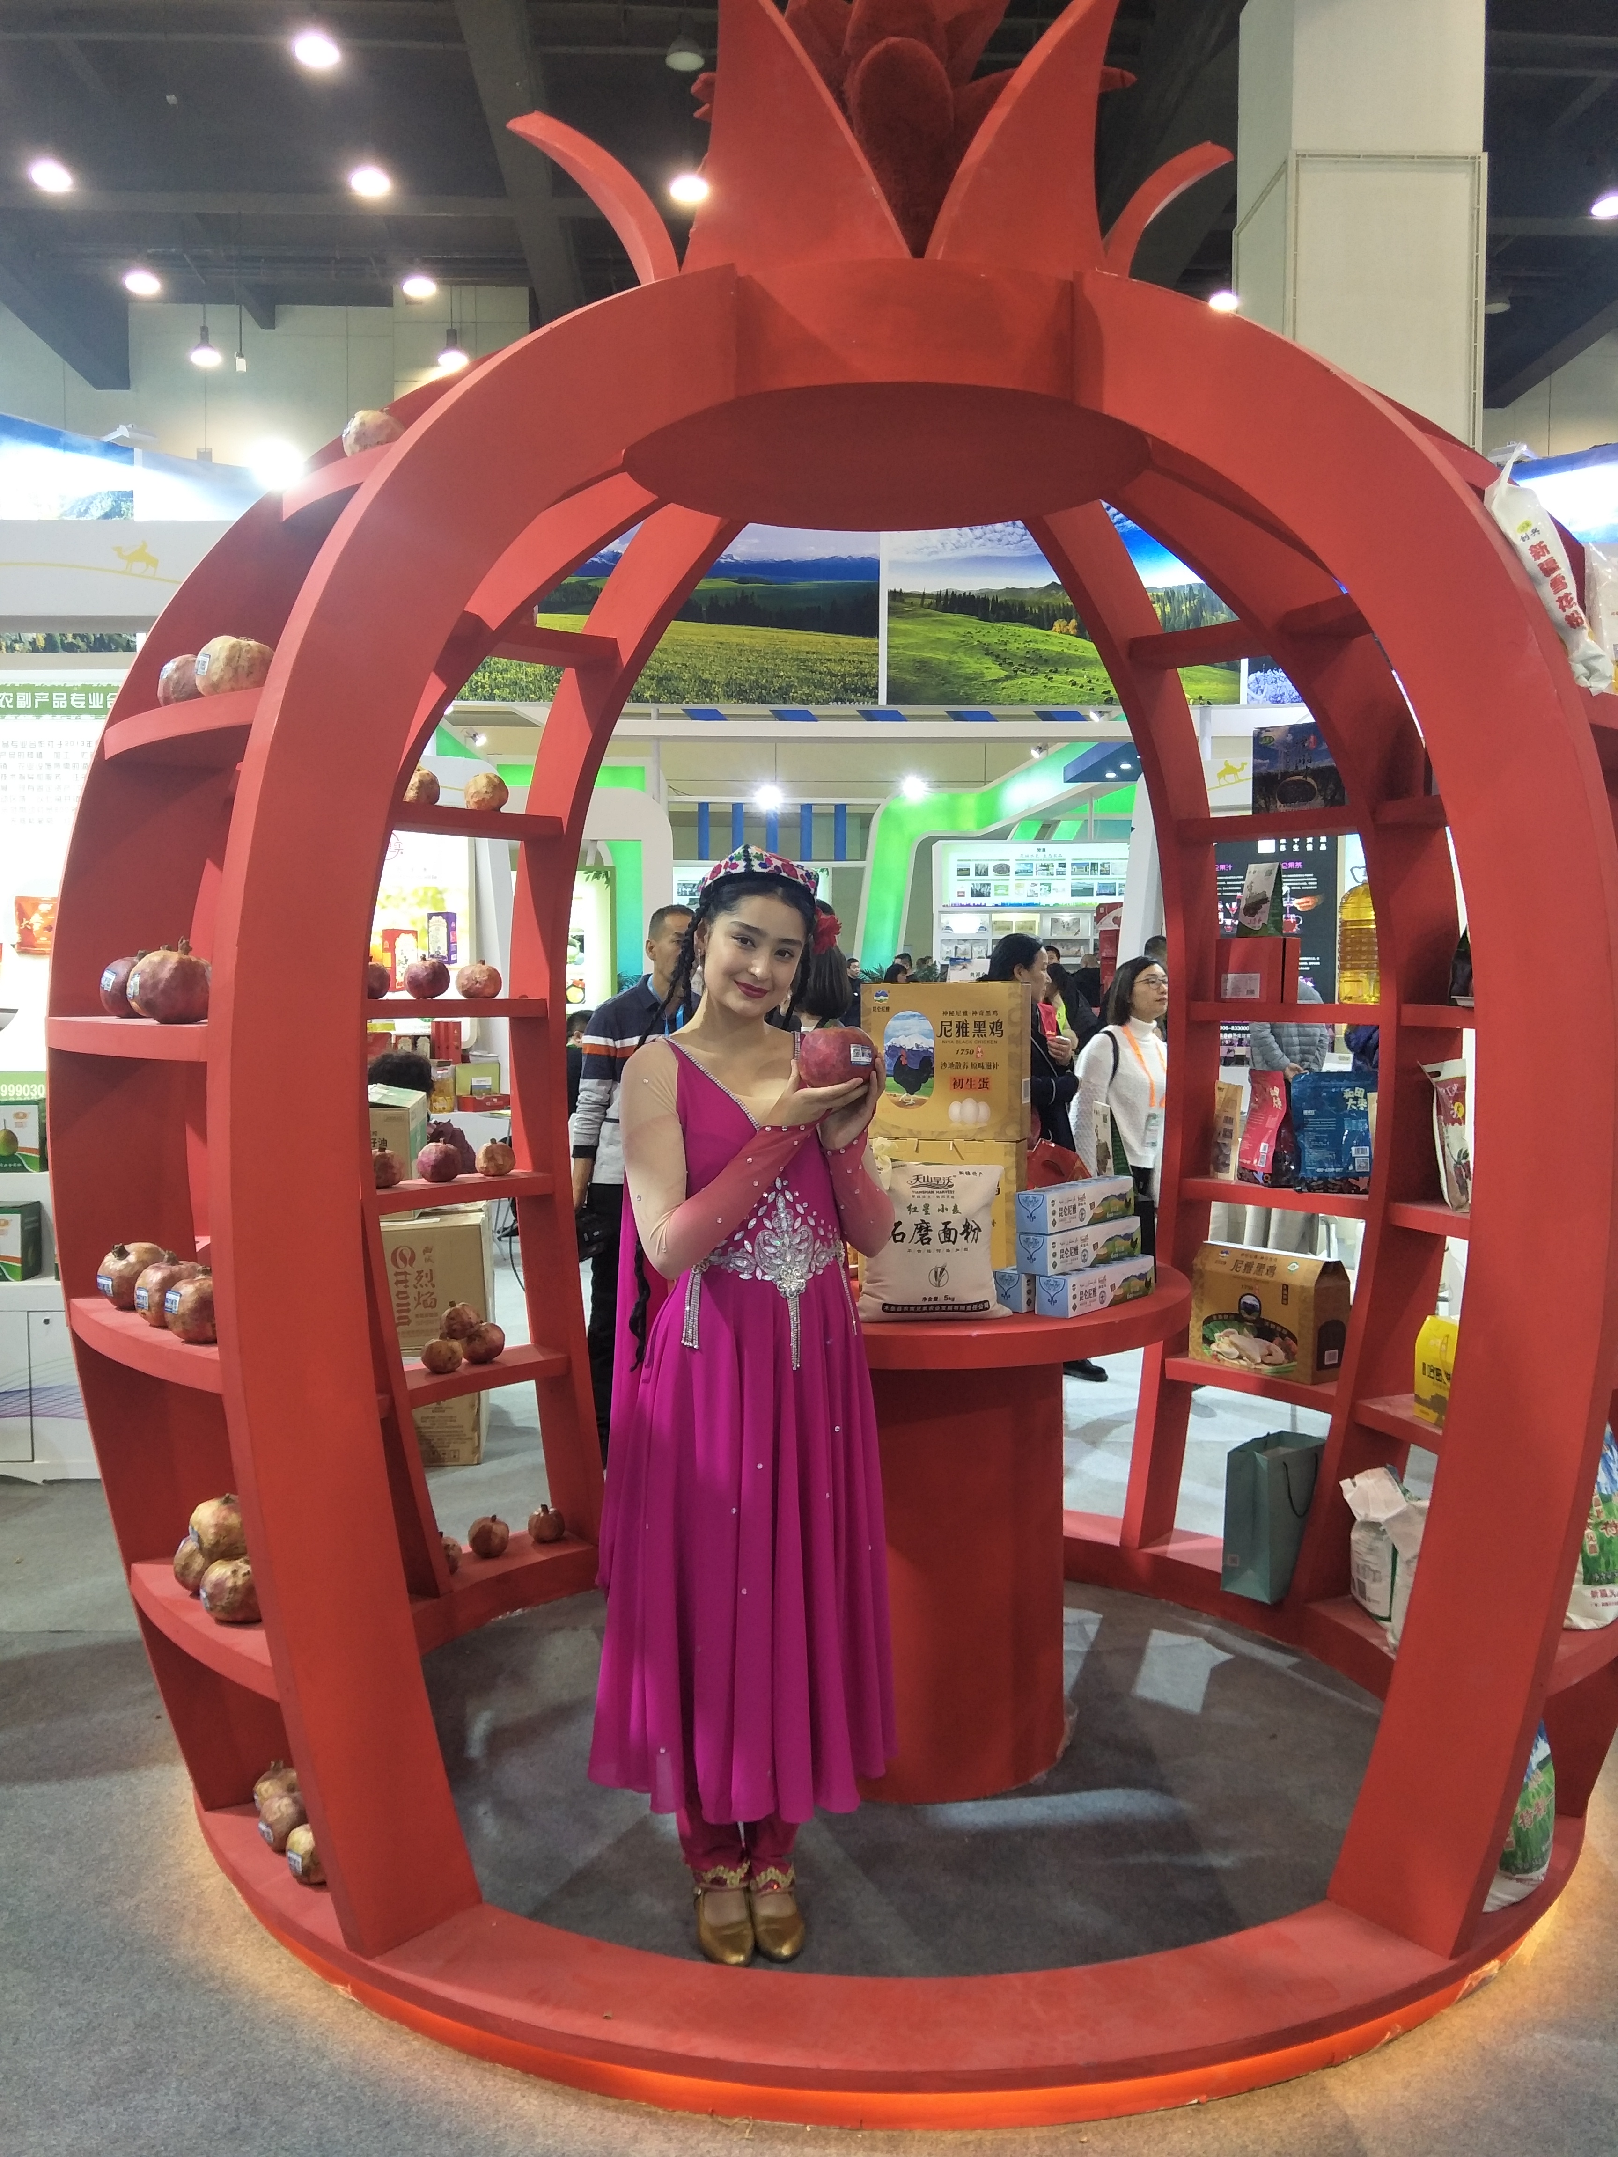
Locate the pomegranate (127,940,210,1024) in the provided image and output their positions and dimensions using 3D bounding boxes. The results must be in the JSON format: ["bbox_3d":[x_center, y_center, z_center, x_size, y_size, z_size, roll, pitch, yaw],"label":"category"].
[{"bbox_3d":[-0.854,-0.127,1.996,0.112,0.108,0.112,0,4,0],"label":"pomegranate"}]

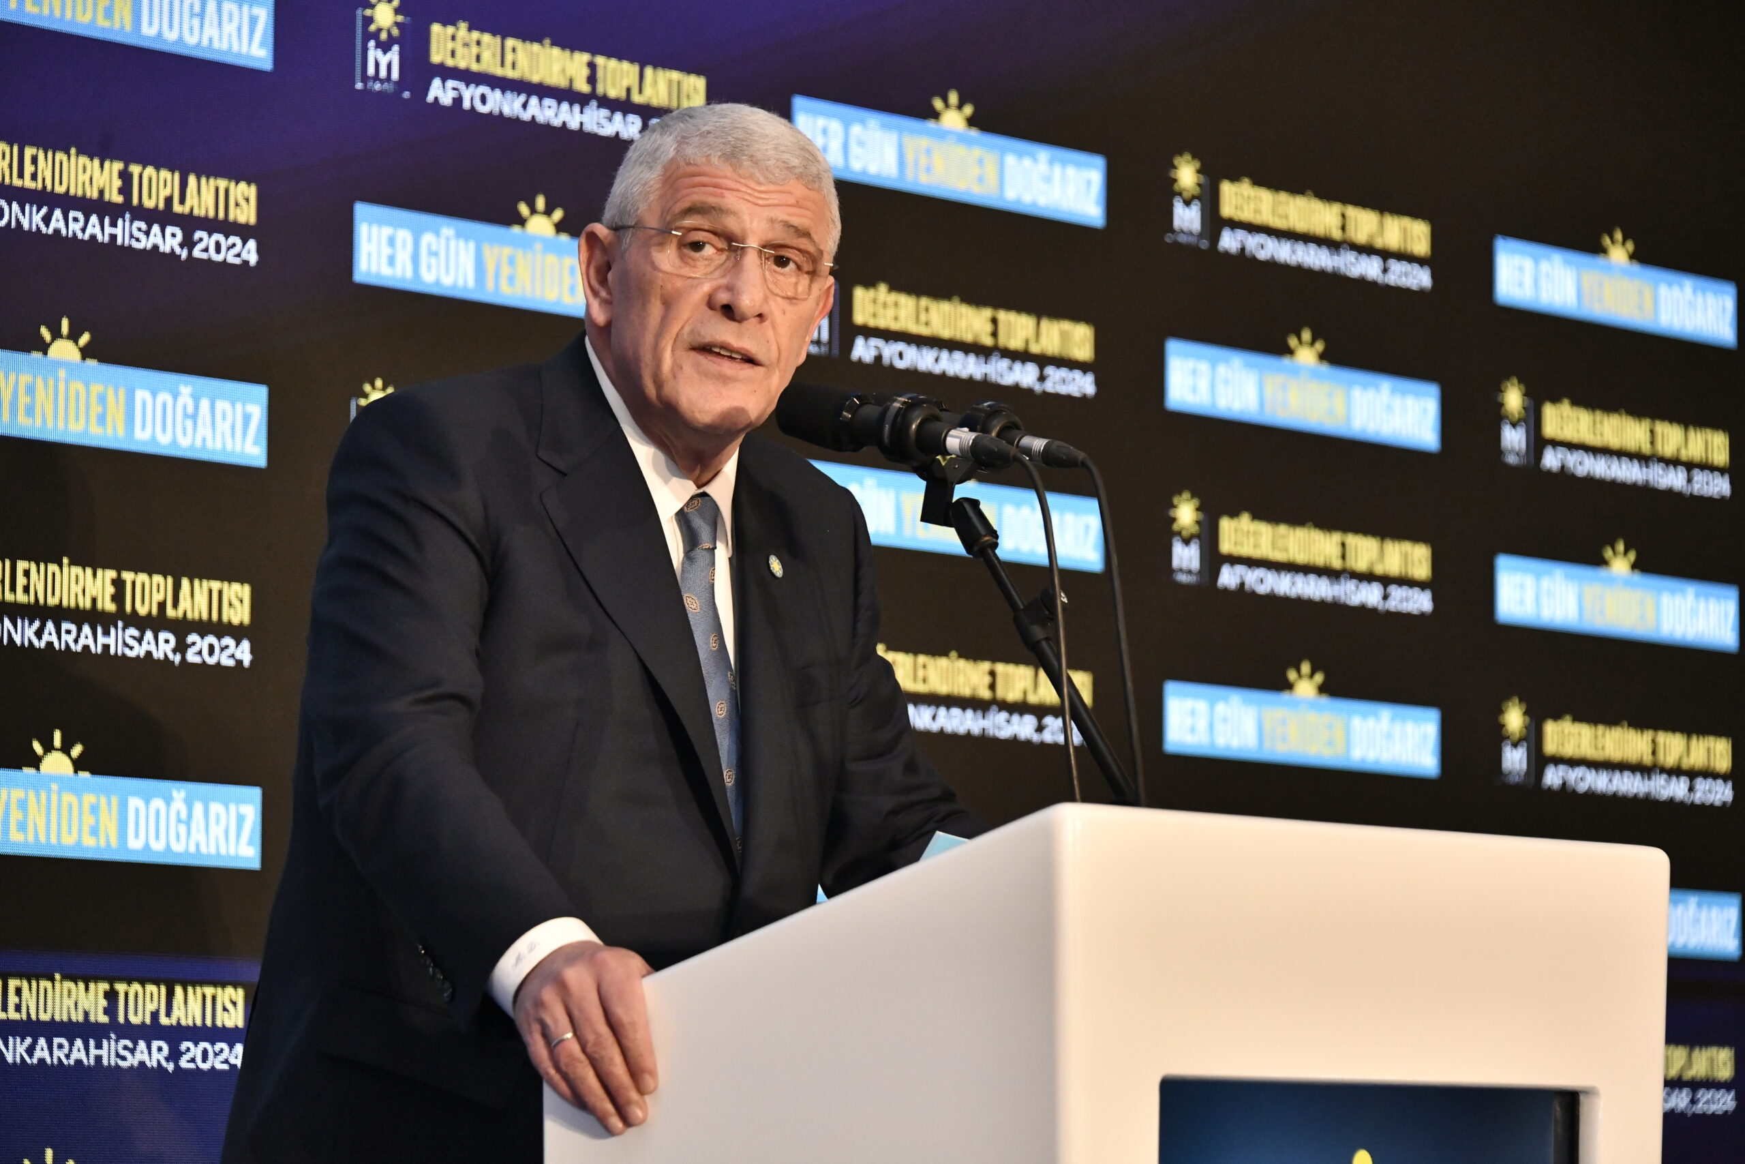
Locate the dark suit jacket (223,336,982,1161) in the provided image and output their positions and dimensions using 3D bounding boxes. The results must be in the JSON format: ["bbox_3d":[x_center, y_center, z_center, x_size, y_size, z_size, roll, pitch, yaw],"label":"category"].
[{"bbox_3d":[-0.205,0.190,5.080,0.580,0.750,0.460,6,-9,-44],"label":"dark suit jacket"}]

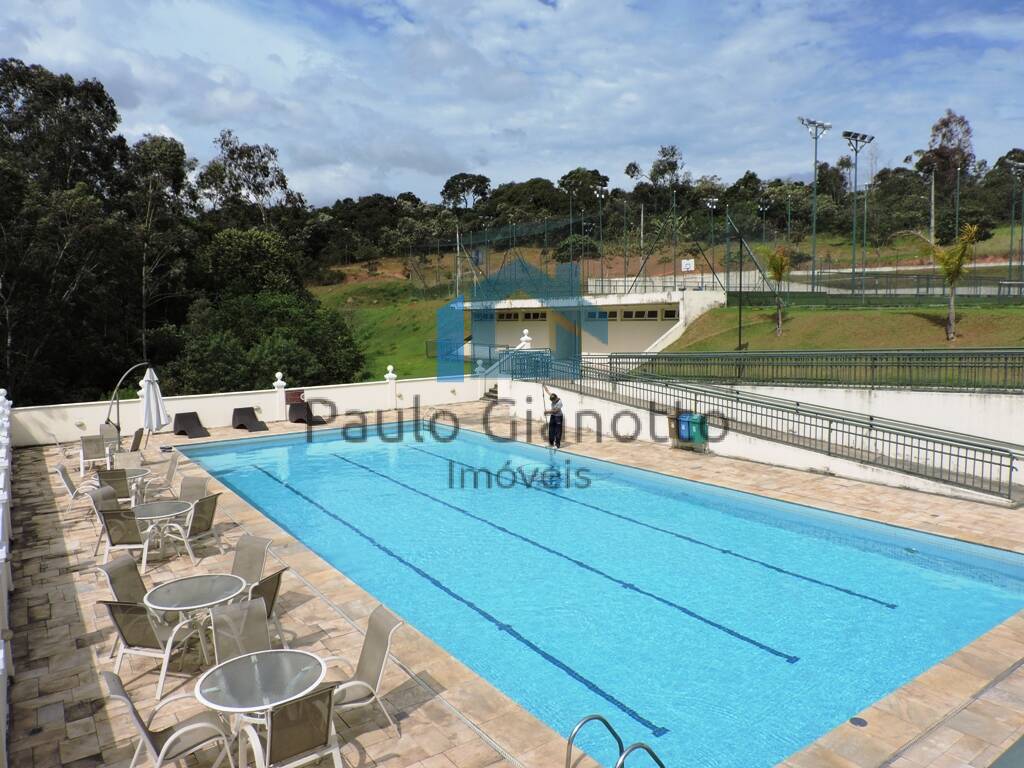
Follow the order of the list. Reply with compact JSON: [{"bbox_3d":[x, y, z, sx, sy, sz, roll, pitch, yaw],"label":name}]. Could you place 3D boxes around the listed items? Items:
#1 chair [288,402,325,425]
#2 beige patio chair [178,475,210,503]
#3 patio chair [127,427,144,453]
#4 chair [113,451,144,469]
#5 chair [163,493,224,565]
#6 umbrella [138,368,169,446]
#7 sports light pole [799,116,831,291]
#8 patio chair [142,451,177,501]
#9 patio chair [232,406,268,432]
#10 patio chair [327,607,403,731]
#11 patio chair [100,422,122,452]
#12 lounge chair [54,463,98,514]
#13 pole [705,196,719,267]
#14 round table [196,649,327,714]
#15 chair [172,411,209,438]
[{"bbox_3d":[-7.405,1.069,25.713,0.740,0.740,1.350,-5,7,-40],"label":"chair"},{"bbox_3d":[-5.942,2.305,12.842,0.600,1.060,0.710,1,6,19],"label":"beige patio chair"},{"bbox_3d":[-9.586,1.631,17.582,0.790,0.970,0.600,-2,6,-7],"label":"patio chair"},{"bbox_3d":[-7.742,1.942,14.308,0.590,0.990,0.740,-3,6,-21],"label":"chair"},{"bbox_3d":[-4.891,2.208,10.949,0.740,0.990,0.590,1,6,21],"label":"chair"},{"bbox_3d":[-11.230,0.739,22.335,0.750,2.471,0.720,-5,7,-35],"label":"umbrella"},{"bbox_3d":[13.479,-7.800,31.600,2.100,8.384,0.550,-5,7,-35],"label":"sports light pole"},{"bbox_3d":[-7.623,2.104,15.323,0.710,1.060,0.600,-4,6,-26],"label":"patio chair"},{"bbox_3d":[-9.548,1.289,25.978,0.670,0.730,1.450,-5,7,-37],"label":"patio chair"},{"bbox_3d":[-1.445,2.618,6.361,0.790,0.970,0.600,-4,6,-24],"label":"patio chair"},{"bbox_3d":[-11.600,1.730,20.130,0.600,1.060,0.710,0,6,10],"label":"patio chair"},{"bbox_3d":[-8.300,2.015,13.677,0.740,0.990,0.590,-3,6,-20],"label":"lounge chair"},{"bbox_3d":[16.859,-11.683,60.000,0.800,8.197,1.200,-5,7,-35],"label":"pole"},{"bbox_3d":[-2.226,3.008,6.440,1.110,0.720,1.110,-1,5,0],"label":"round table"},{"bbox_3d":[-10.096,1.302,22.447,0.640,0.670,1.200,-6,8,-42],"label":"chair"}]

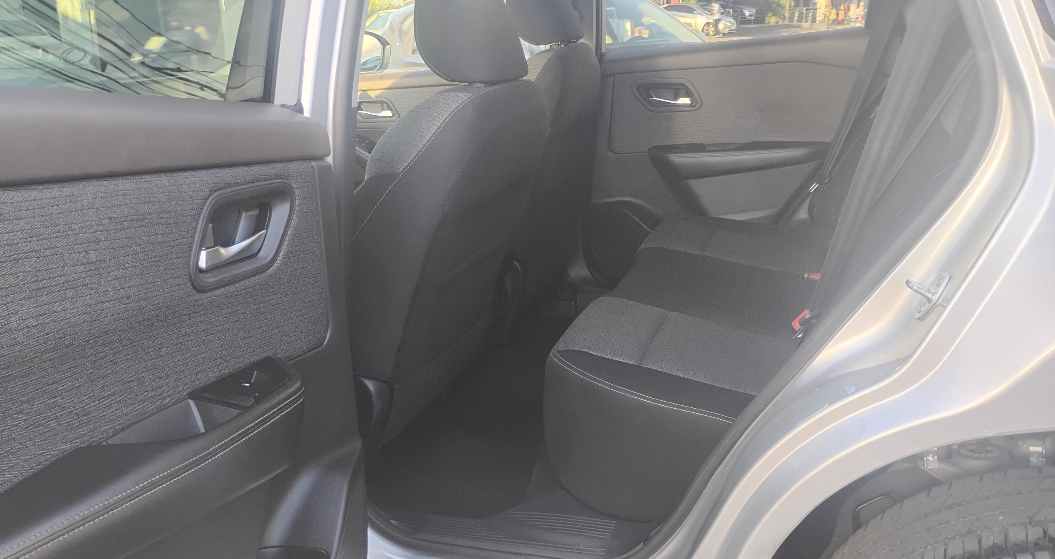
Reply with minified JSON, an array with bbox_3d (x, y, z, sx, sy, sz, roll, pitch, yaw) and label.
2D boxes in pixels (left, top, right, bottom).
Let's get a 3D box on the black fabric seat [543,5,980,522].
[{"bbox_3d":[0.626,-0.218,1.701,0.900,0.850,1.340,4,17,19],"label":"black fabric seat"}]

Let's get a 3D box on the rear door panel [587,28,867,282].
[{"bbox_3d":[0.591,-0.320,2.457,0.865,0.740,0.140,4,17,19],"label":"rear door panel"}]

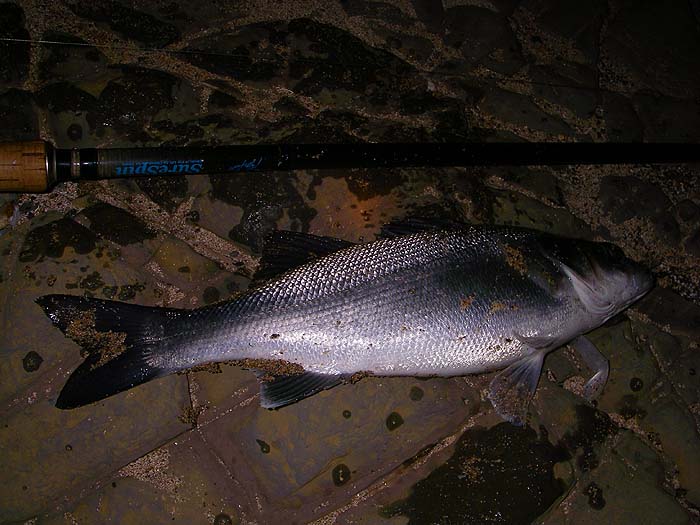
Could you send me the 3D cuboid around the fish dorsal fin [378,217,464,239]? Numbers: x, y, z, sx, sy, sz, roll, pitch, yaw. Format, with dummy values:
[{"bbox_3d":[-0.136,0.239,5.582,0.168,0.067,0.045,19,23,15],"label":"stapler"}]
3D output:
[{"bbox_3d":[0.059,-0.028,0.634,0.072,0.012,0.024,-9,65,-4],"label":"fish dorsal fin"}]

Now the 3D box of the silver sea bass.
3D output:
[{"bbox_3d":[0.003,0.049,0.599,0.492,0.066,0.177,-6,65,-3],"label":"silver sea bass"}]

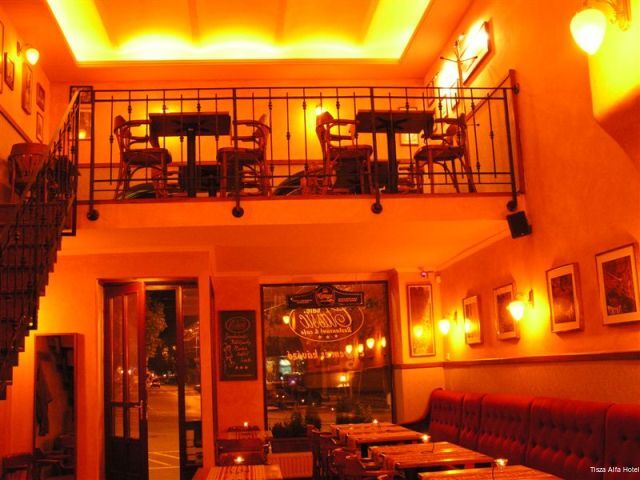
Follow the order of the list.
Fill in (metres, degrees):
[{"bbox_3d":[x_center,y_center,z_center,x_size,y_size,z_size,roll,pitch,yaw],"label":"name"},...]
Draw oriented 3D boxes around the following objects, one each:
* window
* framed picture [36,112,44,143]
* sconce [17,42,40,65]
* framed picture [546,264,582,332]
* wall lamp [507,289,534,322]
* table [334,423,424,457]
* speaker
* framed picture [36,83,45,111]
[{"bbox_3d":[0.106,1.470,8.490,1.607,1.898,0.100,-1,-11,-7],"label":"window"},{"bbox_3d":[-3.113,-1.249,7.869,0.030,0.285,0.250,-1,-11,-7],"label":"framed picture"},{"bbox_3d":[-2.955,-1.887,7.139,0.215,0.245,0.140,-1,-11,-7],"label":"sconce"},{"bbox_3d":[1.800,0.435,5.173,0.035,0.457,0.440,-1,-11,-7],"label":"framed picture"},{"bbox_3d":[1.643,0.529,5.752,0.215,0.255,0.140,-1,-11,-7],"label":"wall lamp"},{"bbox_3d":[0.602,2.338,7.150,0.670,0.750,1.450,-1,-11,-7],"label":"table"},{"bbox_3d":[1.612,-0.112,5.697,0.160,0.200,0.140,-12,0,41],"label":"speaker"},{"bbox_3d":[-3.128,-1.600,7.925,0.030,0.245,0.310,-1,-11,-7],"label":"framed picture"}]

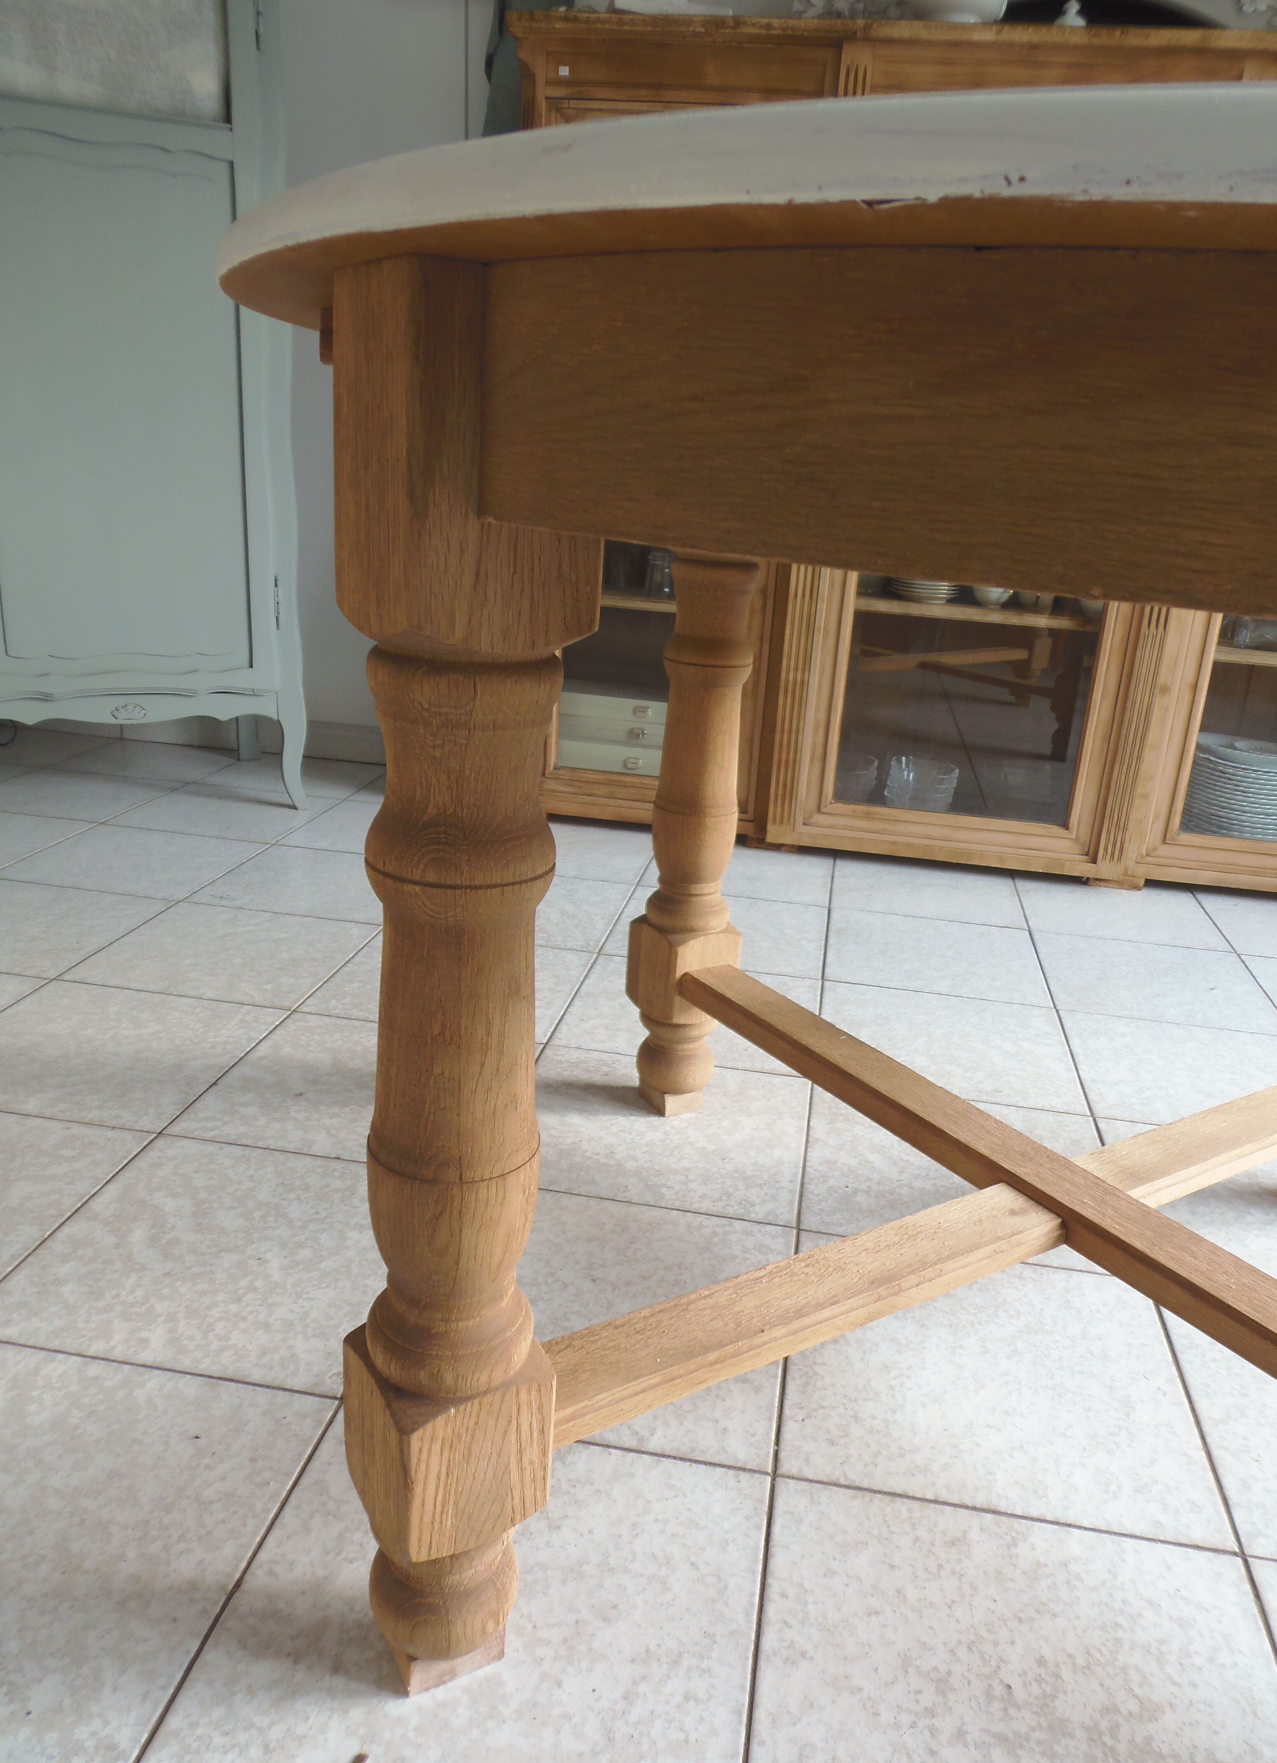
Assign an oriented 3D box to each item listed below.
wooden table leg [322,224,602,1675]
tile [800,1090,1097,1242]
[{"bbox_3d":[-0.091,0.103,0.609,0.087,0.732,0.087,-8,22,-33],"label":"wooden table leg"},{"bbox_3d":[0.325,0.296,1.244,0.312,0.010,0.295,6,19,9],"label":"tile"}]

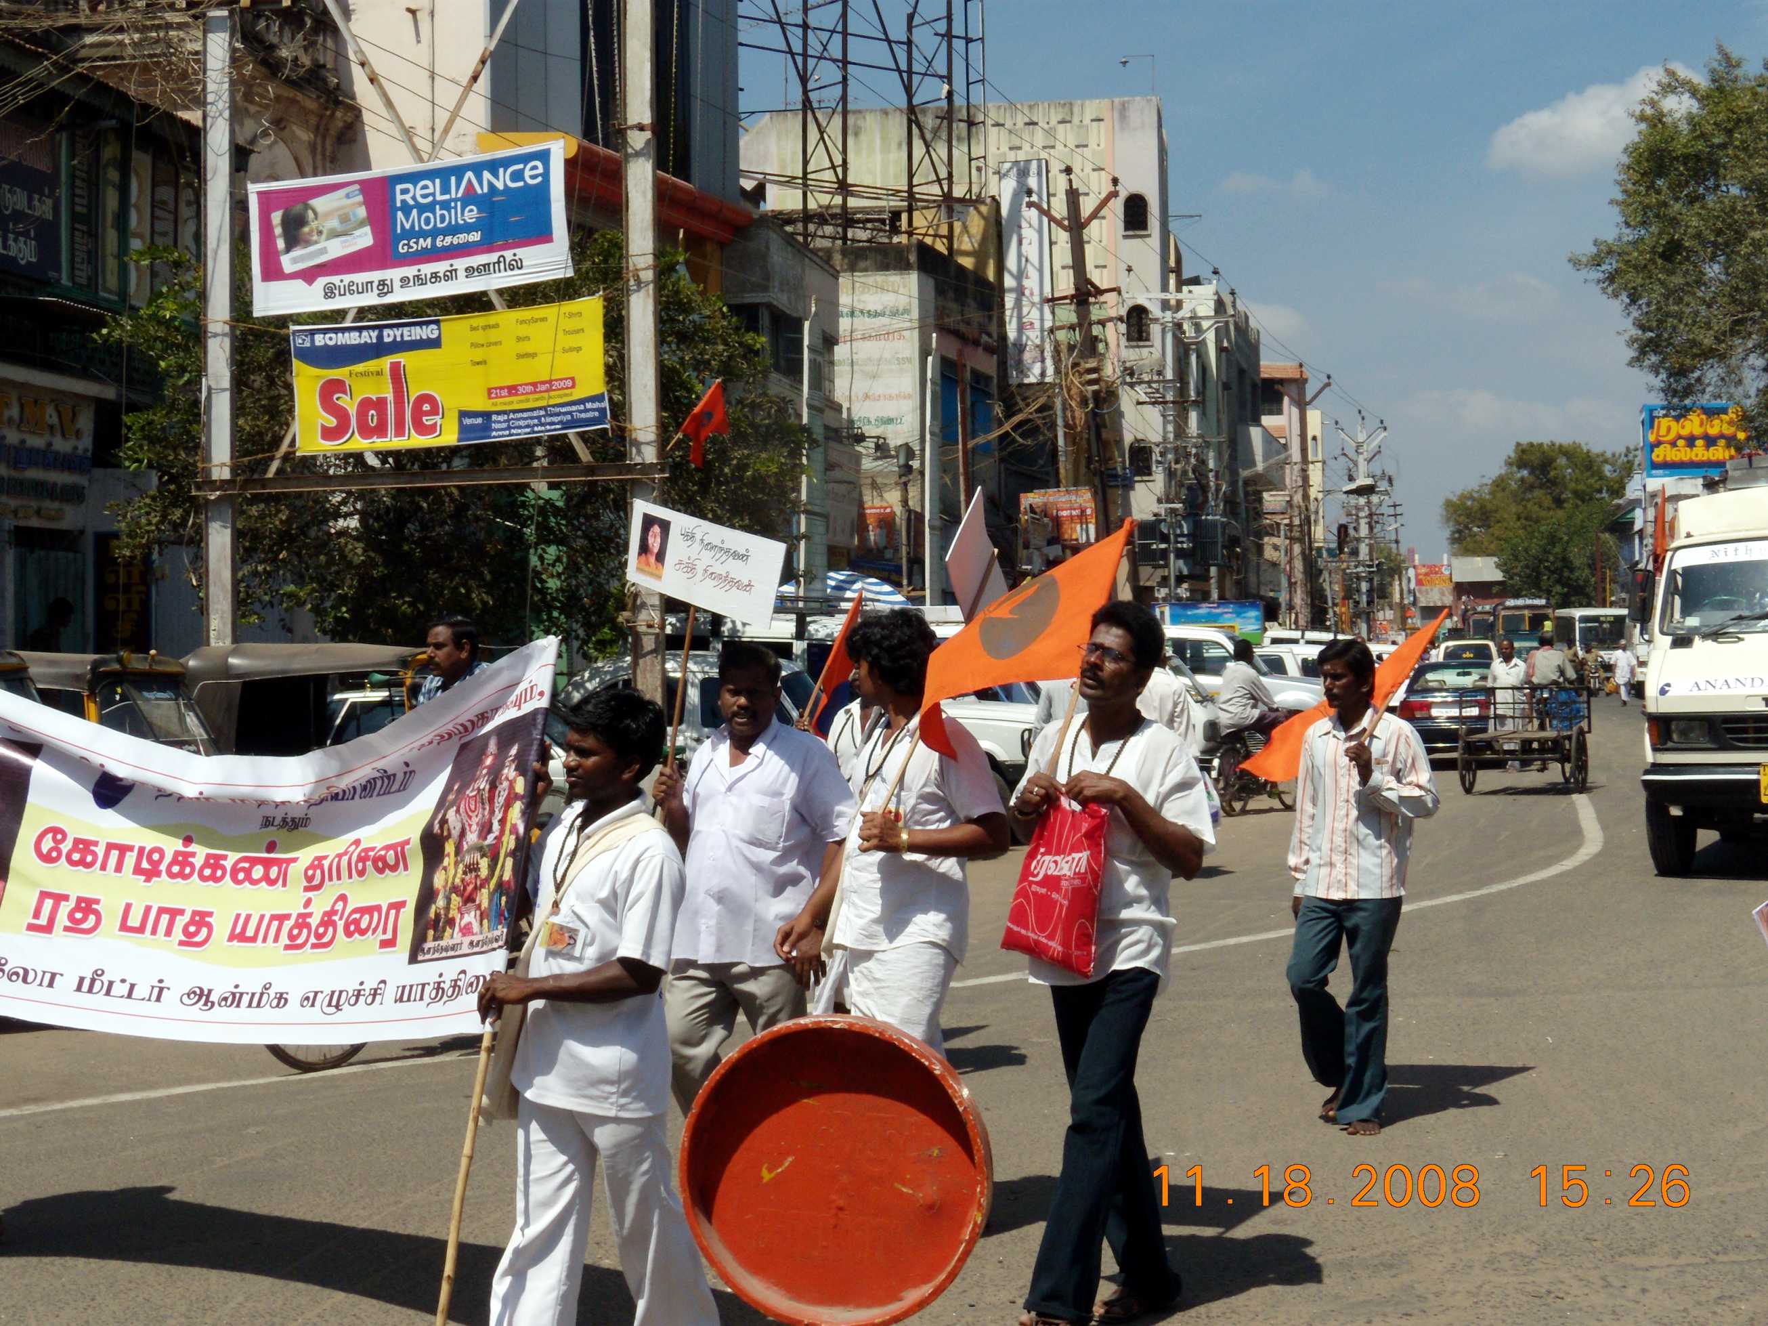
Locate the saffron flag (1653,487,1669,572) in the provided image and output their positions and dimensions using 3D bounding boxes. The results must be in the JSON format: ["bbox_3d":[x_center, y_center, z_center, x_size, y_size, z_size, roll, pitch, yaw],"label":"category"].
[{"bbox_3d":[5.770,-0.987,19.000,0.150,0.630,0.200,0,0,18],"label":"saffron flag"}]

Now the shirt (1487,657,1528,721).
[{"bbox_3d":[7.814,0.320,32.000,0.500,0.780,0.300,0,0,16],"label":"shirt"}]

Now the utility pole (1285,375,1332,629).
[{"bbox_3d":[9.480,-2.681,57.029,1.100,7.680,0.350,0,0,16],"label":"utility pole"}]

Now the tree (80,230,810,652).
[{"bbox_3d":[-3.745,-1.147,22.520,6.243,5.337,5.300,0,0,0],"label":"tree"}]

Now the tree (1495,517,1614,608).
[{"bbox_3d":[31.511,-3.185,120.000,5.700,7.320,5.500,0,0,14],"label":"tree"}]

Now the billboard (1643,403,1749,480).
[{"bbox_3d":[23.852,-6.511,75.000,3.200,2.250,0.300,0,0,14],"label":"billboard"}]

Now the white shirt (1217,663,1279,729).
[{"bbox_3d":[3.478,0.311,24.500,0.470,0.650,0.530,0,1,42],"label":"white shirt"}]

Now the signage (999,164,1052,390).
[{"bbox_3d":[2.384,-6.593,43.000,0.880,3.800,0.220,0,0,14],"label":"signage"}]

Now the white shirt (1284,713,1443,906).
[{"bbox_3d":[1.580,0.471,8.420,0.500,0.640,0.320,0,0,25],"label":"white shirt"}]

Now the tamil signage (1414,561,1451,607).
[{"bbox_3d":[26.229,-3.728,122.000,1.850,2.100,0.200,0,0,12],"label":"tamil signage"}]

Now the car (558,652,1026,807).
[{"bbox_3d":[-0.946,0.695,22.000,4.200,1.520,1.680,0,0,18],"label":"car"}]

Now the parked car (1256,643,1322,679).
[{"bbox_3d":[6.606,0.509,42.007,4.200,1.570,1.650,0,0,16],"label":"parked car"}]

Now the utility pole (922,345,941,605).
[{"bbox_3d":[0.600,-1.220,31.020,0.200,5.289,0.200,0,0,16],"label":"utility pole"}]

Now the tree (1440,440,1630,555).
[{"bbox_3d":[38.334,-6.449,150.000,11.500,13.310,10.500,0,0,14],"label":"tree"}]

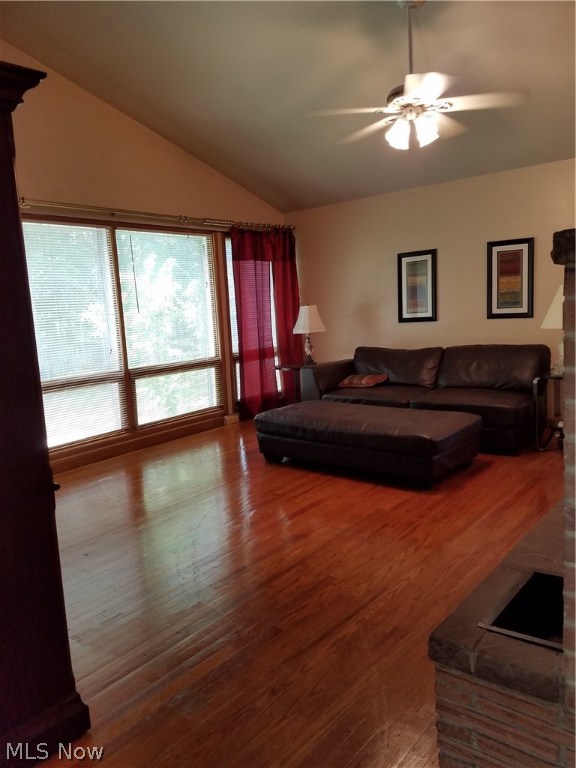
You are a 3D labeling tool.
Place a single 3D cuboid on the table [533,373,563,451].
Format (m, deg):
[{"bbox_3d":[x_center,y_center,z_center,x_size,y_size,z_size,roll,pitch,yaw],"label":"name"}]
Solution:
[{"bbox_3d":[2.438,0.205,4.823,0.520,0.620,0.600,3,10,38],"label":"table"}]

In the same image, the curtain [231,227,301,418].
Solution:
[{"bbox_3d":[-0.252,-0.737,6.896,0.140,2.200,1.020,3,10,38],"label":"curtain"}]

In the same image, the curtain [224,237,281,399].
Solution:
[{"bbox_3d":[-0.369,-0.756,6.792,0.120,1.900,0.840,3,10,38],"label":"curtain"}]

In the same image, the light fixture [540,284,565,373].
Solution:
[{"bbox_3d":[2.325,-0.460,4.766,0.460,0.755,0.460,3,10,38],"label":"light fixture"}]

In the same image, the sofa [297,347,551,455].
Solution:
[{"bbox_3d":[1.281,0.073,5.601,2.110,0.800,1.080,3,10,38],"label":"sofa"}]

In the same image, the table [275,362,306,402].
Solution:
[{"bbox_3d":[0.173,0.094,6.599,0.520,0.610,0.520,3,10,38],"label":"table"}]

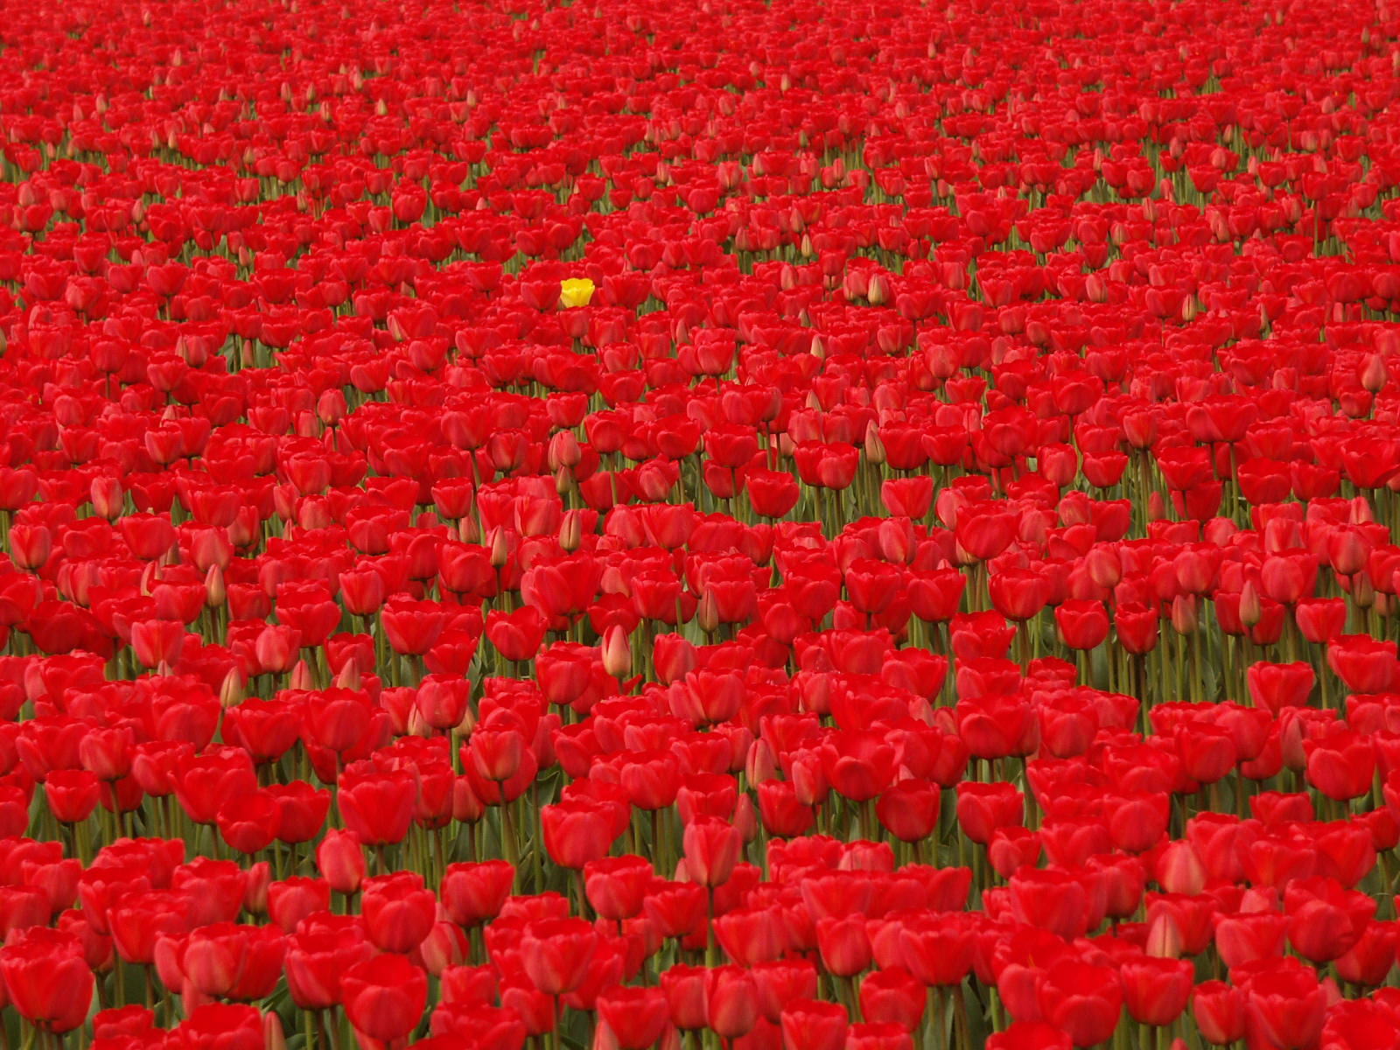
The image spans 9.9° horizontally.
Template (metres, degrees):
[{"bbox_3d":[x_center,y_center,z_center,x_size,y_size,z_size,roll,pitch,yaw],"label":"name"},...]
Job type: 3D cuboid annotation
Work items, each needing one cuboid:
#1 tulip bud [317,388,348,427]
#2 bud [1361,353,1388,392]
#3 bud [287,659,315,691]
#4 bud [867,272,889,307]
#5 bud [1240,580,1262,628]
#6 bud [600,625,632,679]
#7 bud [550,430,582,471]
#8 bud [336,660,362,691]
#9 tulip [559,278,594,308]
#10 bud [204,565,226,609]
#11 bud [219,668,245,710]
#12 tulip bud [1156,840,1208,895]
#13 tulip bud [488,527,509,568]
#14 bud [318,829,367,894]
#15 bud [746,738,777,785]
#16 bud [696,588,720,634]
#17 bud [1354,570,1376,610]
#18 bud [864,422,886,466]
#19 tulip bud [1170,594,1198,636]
[{"bbox_3d":[-0.541,-0.172,11.864,0.043,0.055,0.043,0,6,0],"label":"tulip bud"},{"bbox_3d":[1.043,-0.235,12.444,0.037,0.062,0.037,2,6,0],"label":"bud"},{"bbox_3d":[-0.447,0.179,9.030,0.028,0.057,0.028,0,6,0],"label":"bud"},{"bbox_3d":[0.311,-0.411,14.062,0.035,0.060,0.035,0,6,0],"label":"bud"},{"bbox_3d":[0.645,0.093,9.422,0.026,0.056,0.026,-1,6,0],"label":"bud"},{"bbox_3d":[-0.097,0.146,9.309,0.033,0.061,0.033,-6,6,0],"label":"bud"},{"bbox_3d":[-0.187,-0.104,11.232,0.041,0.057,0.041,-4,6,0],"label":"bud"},{"bbox_3d":[-0.412,0.183,9.449,0.031,0.054,0.031,6,6,0],"label":"bud"},{"bbox_3d":[-0.213,-0.401,13.967,0.061,0.053,0.061,0,6,0],"label":"tulip"},{"bbox_3d":[-0.578,0.074,9.595,0.025,0.053,0.025,0,6,0],"label":"bud"},{"bbox_3d":[-0.545,0.191,9.379,0.027,0.050,0.027,12,6,0],"label":"bud"},{"bbox_3d":[0.468,0.338,7.822,0.050,0.062,0.050,0,6,0],"label":"tulip bud"},{"bbox_3d":[-0.260,0.029,10.409,0.023,0.055,0.023,5,6,0],"label":"tulip bud"},{"bbox_3d":[-0.351,0.330,7.893,0.048,0.065,0.048,-6,6,0],"label":"bud"},{"bbox_3d":[0.067,0.259,8.737,0.033,0.055,0.033,7,6,0],"label":"bud"},{"bbox_3d":[0.011,0.104,9.761,0.025,0.056,0.025,0,6,0],"label":"bud"},{"bbox_3d":[0.864,0.083,10.451,0.027,0.052,0.027,0,6,0],"label":"bud"},{"bbox_3d":[0.246,-0.114,11.321,0.028,0.061,0.028,-10,6,0],"label":"bud"},{"bbox_3d":[0.613,0.114,10.179,0.032,0.054,0.032,-5,6,0],"label":"tulip bud"}]

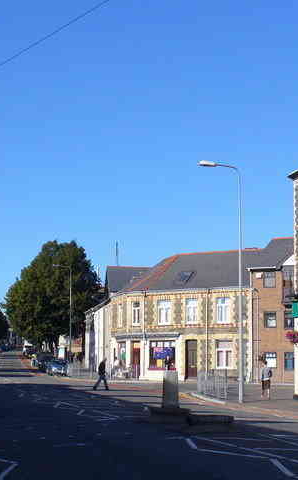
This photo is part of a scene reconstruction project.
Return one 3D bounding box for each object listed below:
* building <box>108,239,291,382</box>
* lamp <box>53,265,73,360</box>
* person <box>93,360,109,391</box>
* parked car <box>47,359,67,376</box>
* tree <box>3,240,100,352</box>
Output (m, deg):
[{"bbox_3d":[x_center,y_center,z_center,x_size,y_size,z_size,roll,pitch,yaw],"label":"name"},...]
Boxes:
[{"bbox_3d":[4.415,5.649,68.469,16.500,10.300,9.500,-3,-8,27],"label":"building"},{"bbox_3d":[-7.450,6.922,76.740,1.650,9.700,0.350,2,-7,-9],"label":"lamp"},{"bbox_3d":[-2.519,7.130,47.071,0.800,1.720,0.500,0,-7,6],"label":"person"},{"bbox_3d":[-8.004,11.122,77.201,1.750,1.480,4.200,2,-8,-11],"label":"parked car"},{"bbox_3d":[-11.874,7.857,107.874,11.500,15.800,11.500,2,-8,-9],"label":"tree"}]

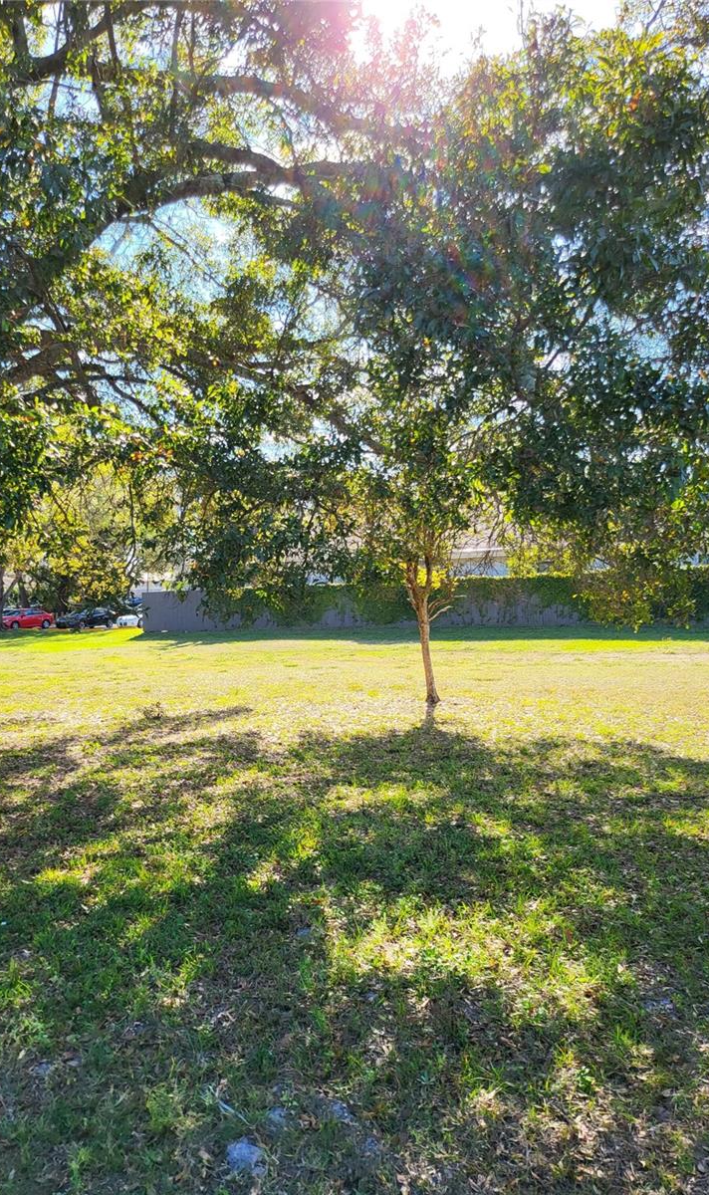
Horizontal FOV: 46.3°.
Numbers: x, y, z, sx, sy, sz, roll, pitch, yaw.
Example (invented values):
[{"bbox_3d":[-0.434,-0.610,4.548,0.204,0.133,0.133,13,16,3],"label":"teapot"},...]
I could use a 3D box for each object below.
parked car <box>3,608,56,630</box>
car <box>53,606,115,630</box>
[{"bbox_3d":[-23.676,1.526,59.300,1.800,1.430,4.600,0,-1,27],"label":"parked car"},{"bbox_3d":[-18.774,1.464,58.400,1.800,1.440,4.600,0,-1,27],"label":"car"}]

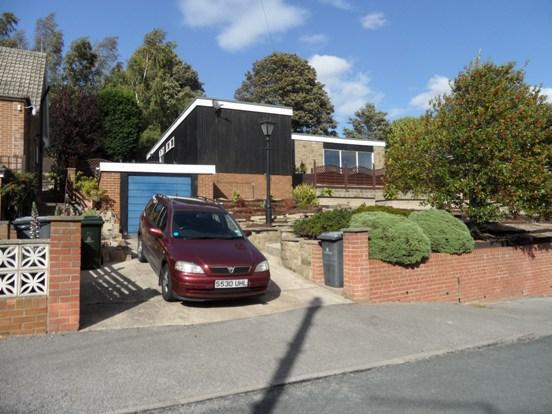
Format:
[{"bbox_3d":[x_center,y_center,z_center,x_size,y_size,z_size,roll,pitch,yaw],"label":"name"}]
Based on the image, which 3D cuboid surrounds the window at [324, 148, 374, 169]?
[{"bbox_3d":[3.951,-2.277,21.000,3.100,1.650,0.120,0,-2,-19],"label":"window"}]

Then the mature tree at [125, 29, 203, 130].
[{"bbox_3d":[-8.231,-7.426,28.000,5.600,10.600,5.400,0,-2,0],"label":"mature tree"}]

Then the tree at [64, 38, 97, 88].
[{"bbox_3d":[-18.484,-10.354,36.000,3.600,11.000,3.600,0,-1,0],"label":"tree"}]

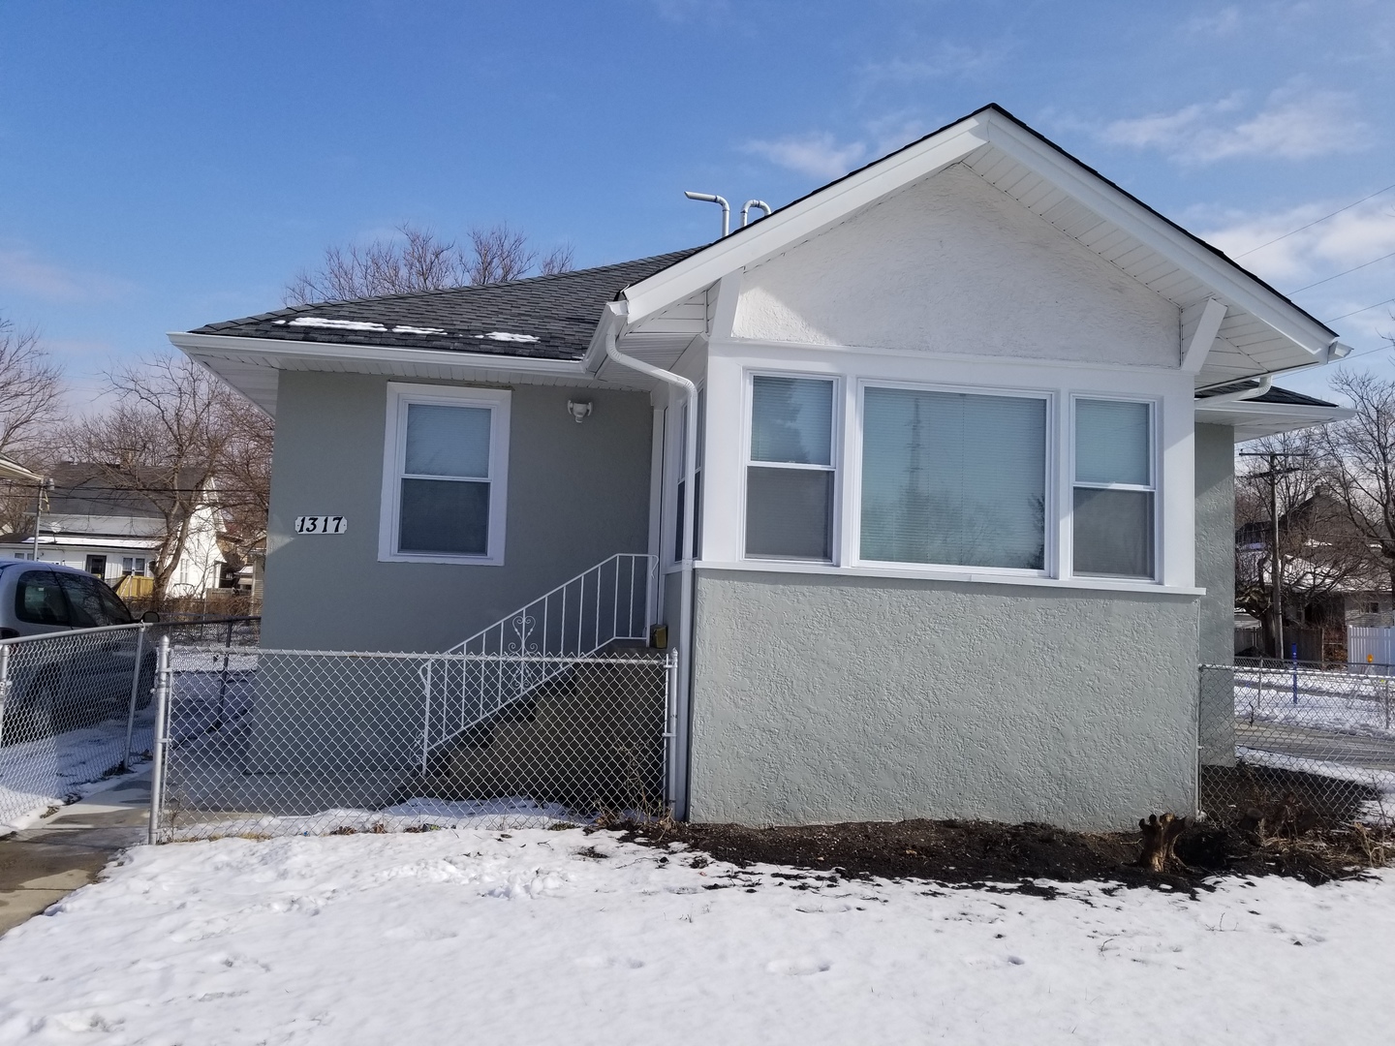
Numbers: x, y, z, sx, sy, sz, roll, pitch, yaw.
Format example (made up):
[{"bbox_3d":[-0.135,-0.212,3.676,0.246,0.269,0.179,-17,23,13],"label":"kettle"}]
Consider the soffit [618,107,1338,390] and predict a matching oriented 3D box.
[{"bbox_3d":[2.001,-1.924,6.921,4.950,1.630,0.150,3,-4,-10],"label":"soffit"}]

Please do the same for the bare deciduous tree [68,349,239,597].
[{"bbox_3d":[-15.470,-0.771,29.240,5.200,7.850,5.000,3,-4,-10],"label":"bare deciduous tree"}]

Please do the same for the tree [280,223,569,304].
[{"bbox_3d":[-9.088,-3.109,34.074,10.000,13.640,9.000,3,-4,-10],"label":"tree"}]

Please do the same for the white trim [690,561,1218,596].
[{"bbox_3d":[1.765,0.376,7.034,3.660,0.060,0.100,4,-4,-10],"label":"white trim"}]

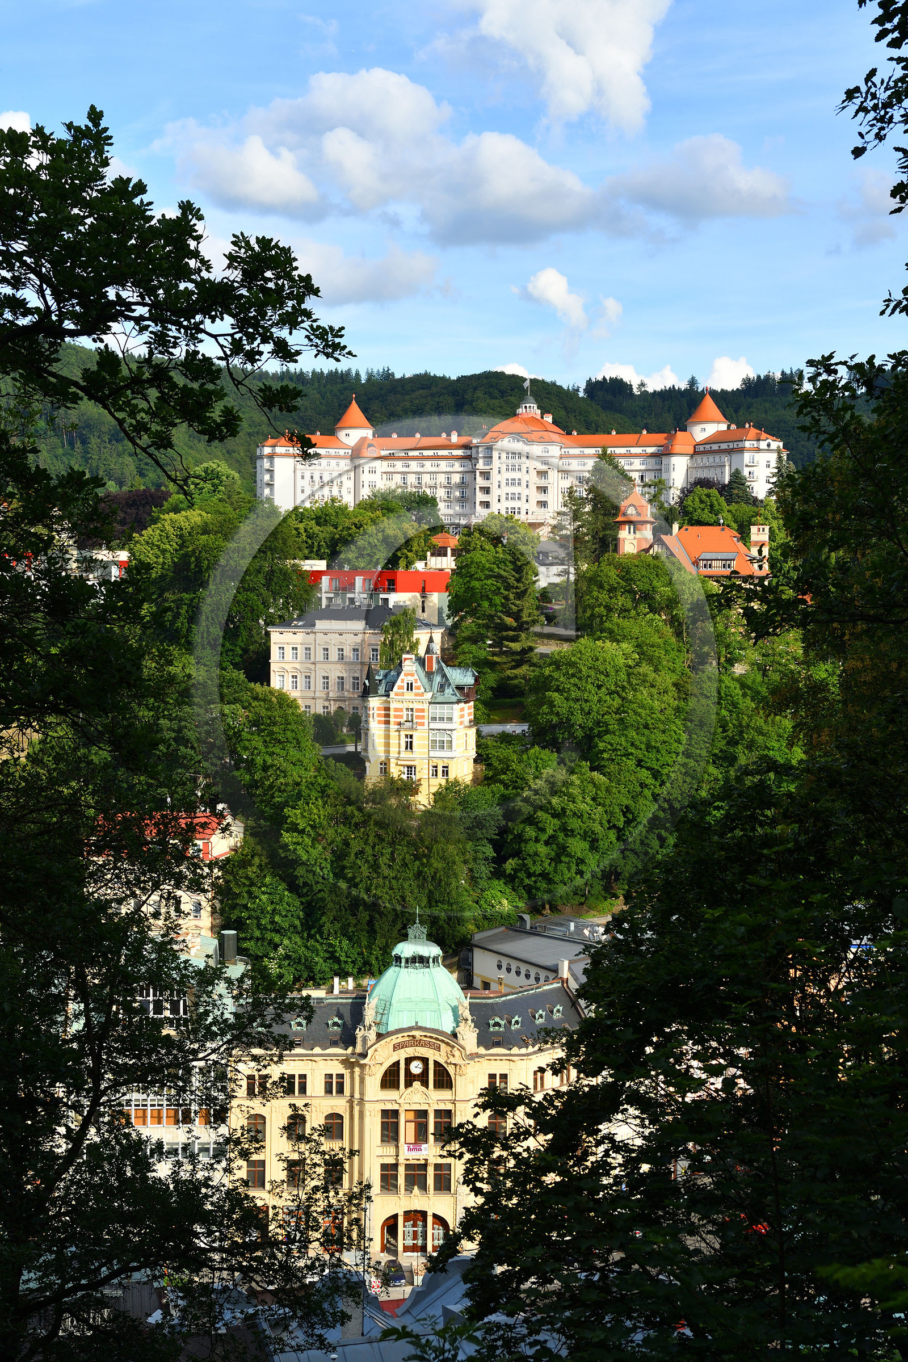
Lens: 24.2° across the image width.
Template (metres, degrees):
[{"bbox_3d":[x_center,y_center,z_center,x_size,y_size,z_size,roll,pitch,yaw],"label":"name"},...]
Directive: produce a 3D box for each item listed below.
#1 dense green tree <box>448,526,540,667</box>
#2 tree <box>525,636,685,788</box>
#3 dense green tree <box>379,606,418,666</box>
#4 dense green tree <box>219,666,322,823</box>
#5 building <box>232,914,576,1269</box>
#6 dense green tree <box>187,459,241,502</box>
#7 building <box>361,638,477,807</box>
[{"bbox_3d":[6.490,-12.350,340.140,14.700,24.950,14.000,0,5,0],"label":"dense green tree"},{"bbox_3d":[21.650,4.600,303.410,22.870,22.200,19.000,0,5,0],"label":"tree"},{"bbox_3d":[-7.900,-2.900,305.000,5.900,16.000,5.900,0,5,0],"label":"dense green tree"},{"bbox_3d":[-25.030,9.170,288.740,14.070,20.570,13.500,0,5,0],"label":"dense green tree"},{"bbox_3d":[-4.470,39.080,212.440,34.500,32.010,17.000,0,5,0],"label":"building"},{"bbox_3d":[-56.700,-44.500,500.000,13.000,15.500,13.000,0,5,0],"label":"dense green tree"},{"bbox_3d":[-4.900,5.130,300.940,16.200,23.630,15.000,0,5,0],"label":"building"}]

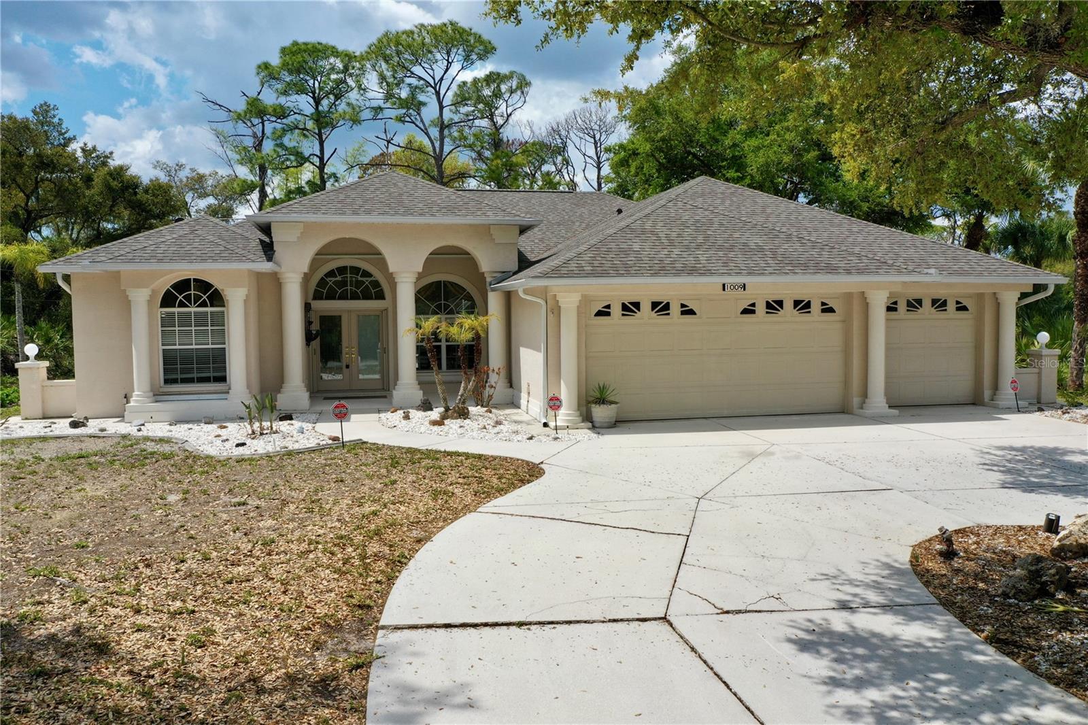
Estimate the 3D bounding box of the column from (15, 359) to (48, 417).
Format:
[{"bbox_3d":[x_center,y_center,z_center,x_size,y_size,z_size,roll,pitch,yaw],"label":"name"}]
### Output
[{"bbox_3d":[-10.908,0.599,18.098,0.488,1.198,0.488,-1,4,-10],"label":"column"}]

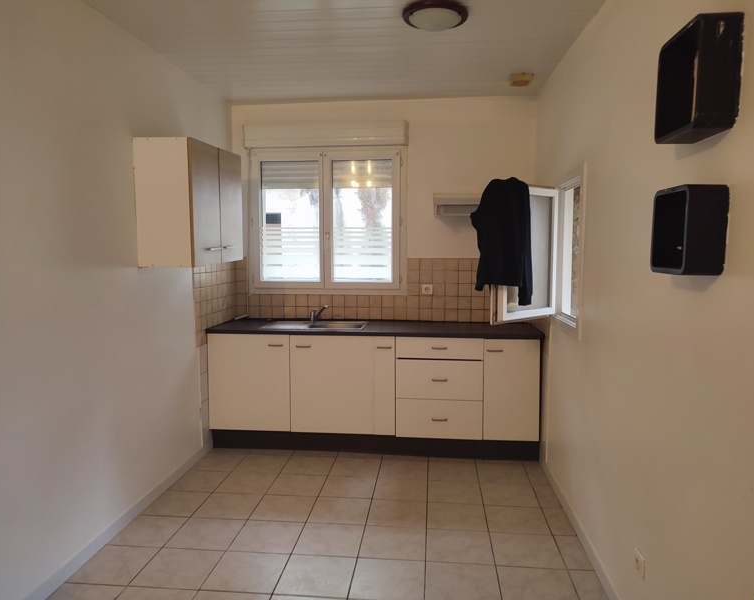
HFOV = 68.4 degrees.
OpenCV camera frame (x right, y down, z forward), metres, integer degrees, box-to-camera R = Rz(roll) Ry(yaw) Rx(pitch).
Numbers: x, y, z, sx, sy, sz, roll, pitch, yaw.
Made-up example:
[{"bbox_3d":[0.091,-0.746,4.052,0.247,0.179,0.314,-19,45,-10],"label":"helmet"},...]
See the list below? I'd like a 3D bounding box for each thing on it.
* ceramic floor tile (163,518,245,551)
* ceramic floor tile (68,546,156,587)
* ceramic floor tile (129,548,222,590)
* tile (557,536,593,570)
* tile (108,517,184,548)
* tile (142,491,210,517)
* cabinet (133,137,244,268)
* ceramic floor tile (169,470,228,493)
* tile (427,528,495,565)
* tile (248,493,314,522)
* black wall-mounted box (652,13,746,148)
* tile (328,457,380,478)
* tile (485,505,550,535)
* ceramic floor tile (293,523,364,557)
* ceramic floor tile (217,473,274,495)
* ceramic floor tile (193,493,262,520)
[{"bbox_3d":[-0.863,1.192,2.826,0.315,0.010,0.315,1,4,6],"label":"ceramic floor tile"},{"bbox_3d":[-1.209,1.222,2.566,0.292,0.010,0.311,1,5,6],"label":"ceramic floor tile"},{"bbox_3d":[-0.914,1.246,2.573,0.322,0.010,0.322,1,4,6],"label":"ceramic floor tile"},{"bbox_3d":[0.969,1.251,2.745,0.118,0.010,0.326,1,5,6],"label":"tile"},{"bbox_3d":[-1.178,1.197,2.878,0.292,0.010,0.311,1,5,6],"label":"tile"},{"bbox_3d":[-1.165,1.196,3.249,0.305,0.010,0.322,1,4,6],"label":"tile"},{"bbox_3d":[-1.135,-0.585,3.457,0.330,0.708,0.800,1,6,6],"label":"cabinet"},{"bbox_3d":[-1.144,1.178,3.605,0.288,0.010,0.326,1,5,6],"label":"ceramic floor tile"},{"bbox_3d":[0.403,1.212,2.723,0.316,0.010,0.311,1,5,6],"label":"tile"},{"bbox_3d":[-0.527,1.202,3.187,0.322,0.010,0.322,1,4,6],"label":"tile"},{"bbox_3d":[0.882,-0.594,1.535,0.108,0.282,0.235,1,4,6],"label":"black wall-mounted box"},{"bbox_3d":[-0.145,1.163,3.833,0.326,0.010,0.326,1,5,6],"label":"tile"},{"bbox_3d":[0.776,1.224,3.091,0.326,0.010,0.326,1,5,6],"label":"tile"},{"bbox_3d":[-0.230,1.198,2.764,0.315,0.010,0.315,1,4,6],"label":"ceramic floor tile"},{"bbox_3d":[-0.819,1.175,3.541,0.322,0.010,0.322,1,4,6],"label":"ceramic floor tile"},{"bbox_3d":[-0.851,1.199,3.219,0.322,0.010,0.322,1,4,6],"label":"ceramic floor tile"}]

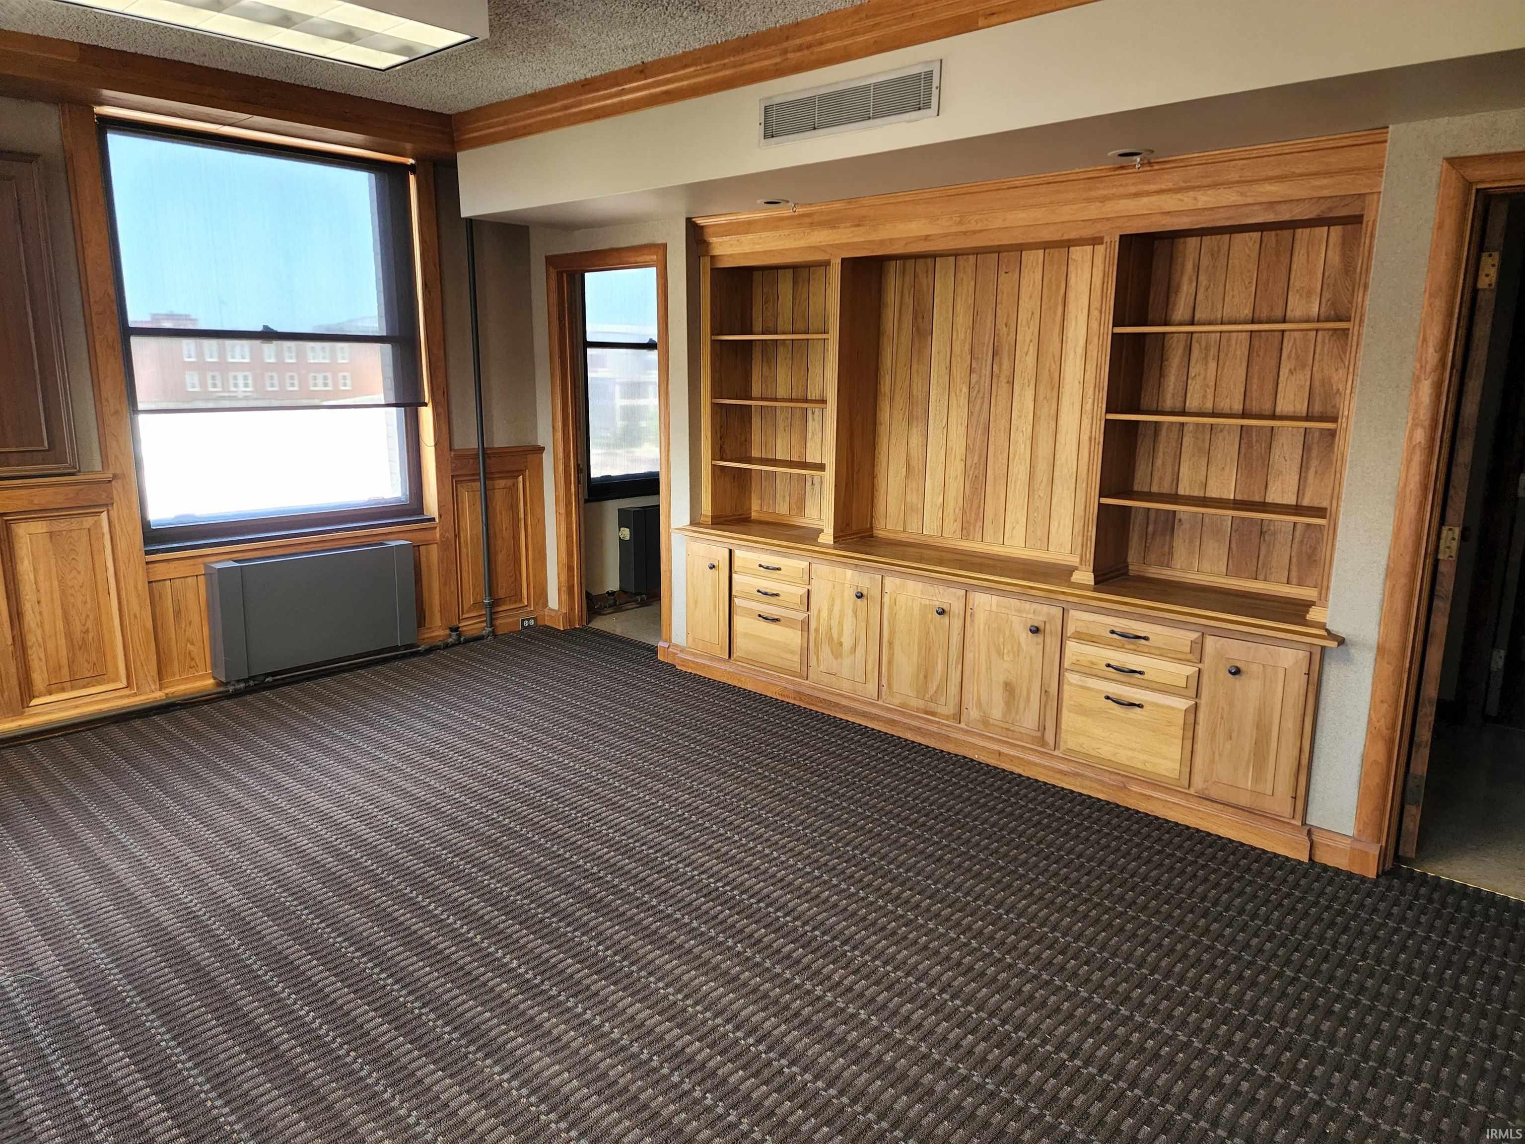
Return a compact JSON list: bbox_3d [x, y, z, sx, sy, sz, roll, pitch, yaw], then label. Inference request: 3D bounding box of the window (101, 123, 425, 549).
[{"bbox_3d":[-2.296,-1.082,4.850,0.120,1.786,1.393,11,16,41],"label":"window"}]

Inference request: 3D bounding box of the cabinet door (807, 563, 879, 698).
[{"bbox_3d":[0.370,0.259,4.484,0.396,0.551,0.025,11,16,42],"label":"cabinet door"}]

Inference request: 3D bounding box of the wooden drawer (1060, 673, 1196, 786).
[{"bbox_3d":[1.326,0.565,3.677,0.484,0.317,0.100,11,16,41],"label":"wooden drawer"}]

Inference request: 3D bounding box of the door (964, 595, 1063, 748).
[{"bbox_3d":[0.970,0.376,3.941,0.409,0.554,0.025,11,16,42],"label":"door"}]

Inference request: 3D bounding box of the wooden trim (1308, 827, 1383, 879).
[{"bbox_3d":[1.856,0.889,3.231,0.200,0.112,0.030,11,16,41],"label":"wooden trim"}]

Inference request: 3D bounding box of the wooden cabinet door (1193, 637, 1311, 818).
[{"bbox_3d":[1.617,0.508,3.355,0.319,0.563,0.025,11,16,42],"label":"wooden cabinet door"}]

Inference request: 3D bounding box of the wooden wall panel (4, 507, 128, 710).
[{"bbox_3d":[-2.935,0.145,4.284,0.035,0.789,0.351,11,16,42],"label":"wooden wall panel"}]

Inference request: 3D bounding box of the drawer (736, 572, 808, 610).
[{"bbox_3d":[0.159,0.072,4.900,0.475,0.108,0.360,11,16,42],"label":"drawer"}]

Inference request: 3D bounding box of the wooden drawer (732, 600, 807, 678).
[{"bbox_3d":[0.156,0.290,4.946,0.480,0.309,0.360,11,16,42],"label":"wooden drawer"}]

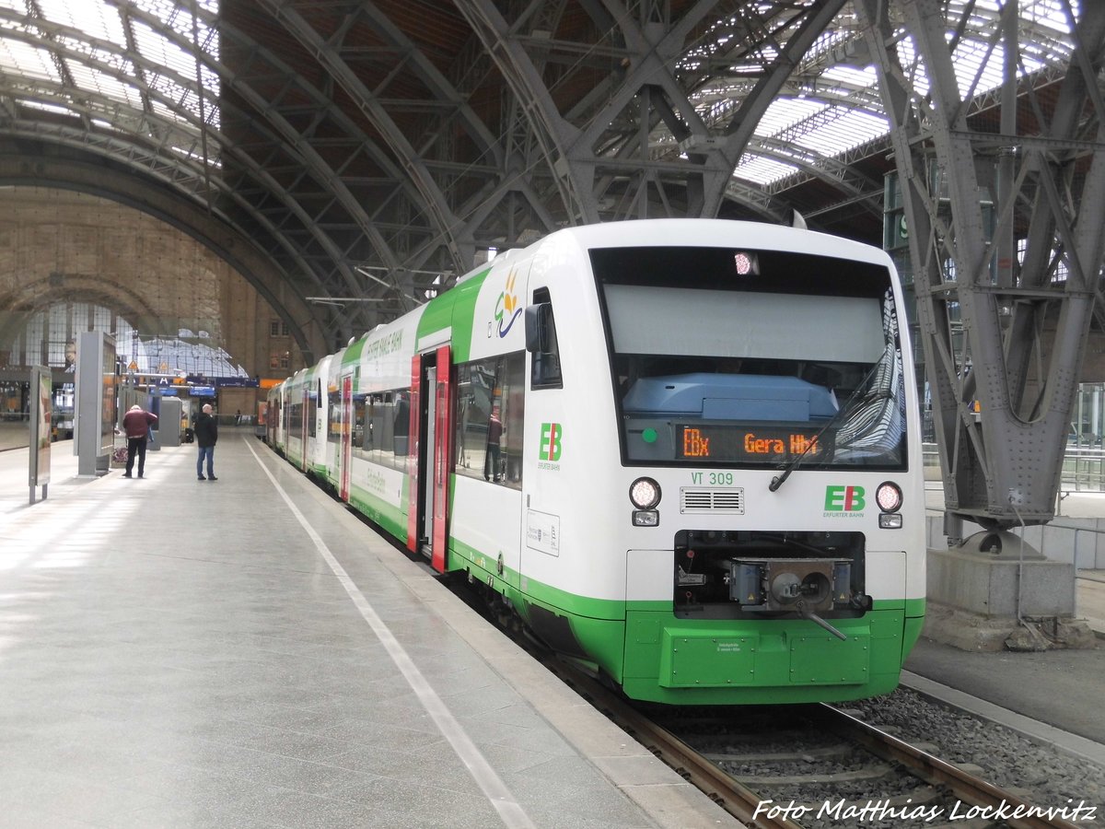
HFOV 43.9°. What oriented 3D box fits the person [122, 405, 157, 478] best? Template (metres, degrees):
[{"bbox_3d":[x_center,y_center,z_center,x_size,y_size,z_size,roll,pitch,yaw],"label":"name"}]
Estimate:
[{"bbox_3d":[-9.615,0.611,31.996,0.760,1.690,0.460,2,0,-16],"label":"person"}]

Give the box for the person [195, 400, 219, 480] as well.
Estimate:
[{"bbox_3d":[-7.935,0.627,31.510,0.360,1.740,0.520,2,0,-38],"label":"person"}]

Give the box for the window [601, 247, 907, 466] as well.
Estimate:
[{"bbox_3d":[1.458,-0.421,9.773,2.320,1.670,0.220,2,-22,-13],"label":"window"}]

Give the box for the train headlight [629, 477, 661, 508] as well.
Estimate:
[{"bbox_3d":[0.622,0.533,9.287,0.220,0.215,0.100,2,0,-13],"label":"train headlight"}]

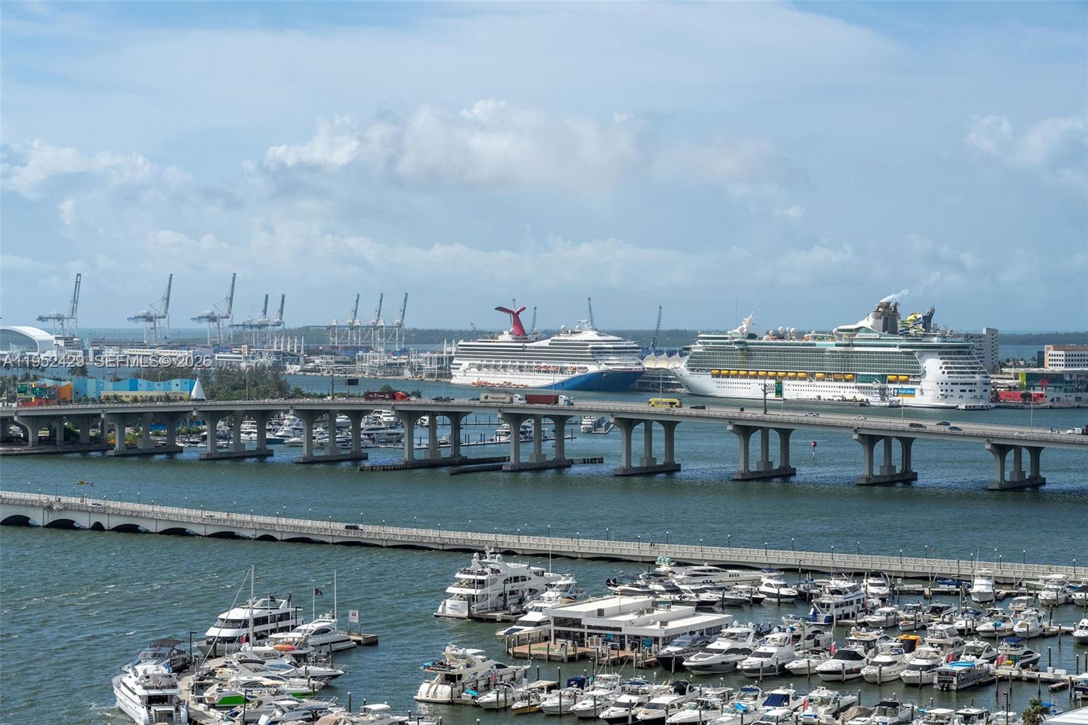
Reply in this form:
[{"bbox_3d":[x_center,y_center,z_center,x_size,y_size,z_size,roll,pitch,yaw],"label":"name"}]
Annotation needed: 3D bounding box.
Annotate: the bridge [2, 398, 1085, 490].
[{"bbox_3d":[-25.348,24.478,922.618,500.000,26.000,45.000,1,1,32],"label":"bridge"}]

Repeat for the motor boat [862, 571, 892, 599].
[{"bbox_3d":[61.378,41.214,476.288,4.100,4.500,12.000,0,1,-2],"label":"motor boat"}]

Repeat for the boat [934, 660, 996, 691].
[{"bbox_3d":[64.130,47.180,392.150,4.180,3.360,14.770,1,1,29],"label":"boat"}]

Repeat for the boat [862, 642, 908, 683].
[{"bbox_3d":[52.120,46.210,396.210,4.280,5.300,14.060,1,1,29],"label":"boat"}]

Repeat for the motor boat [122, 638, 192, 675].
[{"bbox_3d":[-57.869,44.255,383.201,4.400,5.000,14.200,1,1,34],"label":"motor boat"}]

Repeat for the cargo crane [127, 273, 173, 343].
[{"bbox_3d":[-591.257,-73.047,3854.236,80.000,117.000,26.000,-1,1,-40],"label":"cargo crane"}]

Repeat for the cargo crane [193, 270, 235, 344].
[{"bbox_3d":[-484.511,-71.430,3768.316,80.000,117.000,26.000,-1,1,-40],"label":"cargo crane"}]

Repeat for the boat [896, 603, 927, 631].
[{"bbox_3d":[63.150,43.835,441.170,2.800,3.600,8.500,1,1,35],"label":"boat"}]

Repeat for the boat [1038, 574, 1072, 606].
[{"bbox_3d":[92.324,41.388,464.938,3.900,4.700,11.800,1,1,30],"label":"boat"}]

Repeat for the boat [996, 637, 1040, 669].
[{"bbox_3d":[72.960,44.181,391.382,3.900,4.600,10.500,1,1,34],"label":"boat"}]

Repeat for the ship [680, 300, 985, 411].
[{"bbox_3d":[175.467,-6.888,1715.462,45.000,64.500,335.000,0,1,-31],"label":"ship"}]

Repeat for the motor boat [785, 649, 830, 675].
[{"bbox_3d":[38.524,43.564,373.139,3.300,3.100,11.000,1,1,33],"label":"motor boat"}]

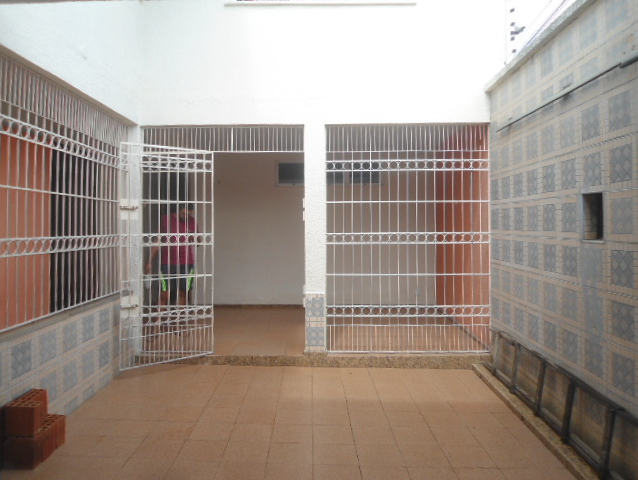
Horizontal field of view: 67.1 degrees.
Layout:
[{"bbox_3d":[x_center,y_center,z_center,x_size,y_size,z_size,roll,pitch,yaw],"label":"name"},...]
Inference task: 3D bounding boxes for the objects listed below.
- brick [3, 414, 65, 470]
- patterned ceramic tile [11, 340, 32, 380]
[{"bbox_3d":[-1.818,1.297,3.084,0.185,0.195,0.335,0,2,0],"label":"brick"},{"bbox_3d":[-1.995,0.806,3.215,0.010,0.205,0.205,0,2,-1],"label":"patterned ceramic tile"}]

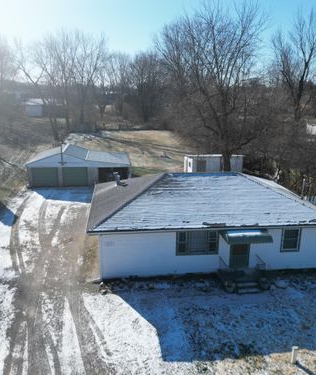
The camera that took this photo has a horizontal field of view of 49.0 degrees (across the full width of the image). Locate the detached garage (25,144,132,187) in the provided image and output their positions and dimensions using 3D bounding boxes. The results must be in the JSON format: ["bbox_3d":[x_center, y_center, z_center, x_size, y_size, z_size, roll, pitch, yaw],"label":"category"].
[{"bbox_3d":[-8.326,-2.638,38.097,10.610,3.570,6.320,-1,16,-7],"label":"detached garage"}]

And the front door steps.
[{"bbox_3d":[4.410,4.779,17.863,2.350,0.500,1.650,-1,16,-7],"label":"front door steps"}]

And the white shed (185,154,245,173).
[{"bbox_3d":[6.352,-2.549,40.127,5.830,2.650,3.800,-1,16,-7],"label":"white shed"}]

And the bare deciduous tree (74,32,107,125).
[{"bbox_3d":[-18.687,-30.111,96.991,8.840,24.470,8.390,-1,16,-7],"label":"bare deciduous tree"}]

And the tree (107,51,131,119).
[{"bbox_3d":[-12.931,-33.185,114.287,7.820,21.200,7.430,-1,16,-7],"label":"tree"}]

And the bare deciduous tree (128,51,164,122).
[{"bbox_3d":[-3.484,-30.178,104.593,10.720,20.860,10.190,-1,16,-7],"label":"bare deciduous tree"}]

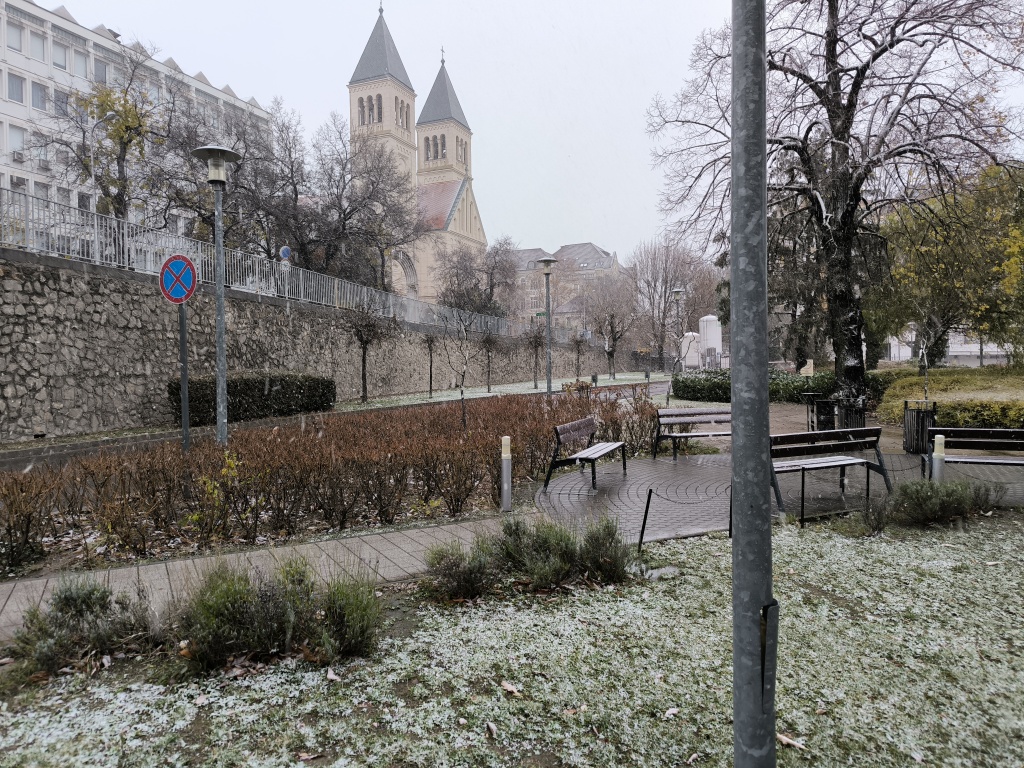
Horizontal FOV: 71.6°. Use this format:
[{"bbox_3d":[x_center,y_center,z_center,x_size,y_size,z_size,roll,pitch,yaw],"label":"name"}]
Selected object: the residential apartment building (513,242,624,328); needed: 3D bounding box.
[{"bbox_3d":[11.985,-17.392,147.786,21.500,22.500,14.500,-1,1,21],"label":"residential apartment building"}]

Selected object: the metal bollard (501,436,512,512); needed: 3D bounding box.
[{"bbox_3d":[-0.064,1.042,8.200,0.110,0.875,0.110,-1,1,0],"label":"metal bollard"}]

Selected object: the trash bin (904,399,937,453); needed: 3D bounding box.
[{"bbox_3d":[7.524,0.806,13.100,0.510,0.980,0.500,0,1,30],"label":"trash bin"}]

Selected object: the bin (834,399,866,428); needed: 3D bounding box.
[{"bbox_3d":[6.461,0.751,13.500,0.500,0.930,0.500,0,1,27],"label":"bin"}]

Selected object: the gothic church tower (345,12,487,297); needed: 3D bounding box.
[{"bbox_3d":[-12.585,-28.832,103.702,13.000,45.400,23.500,0,1,24],"label":"gothic church tower"}]

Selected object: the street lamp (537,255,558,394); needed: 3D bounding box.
[{"bbox_3d":[1.142,-1.478,22.100,0.630,4.880,0.630,-1,1,3],"label":"street lamp"}]

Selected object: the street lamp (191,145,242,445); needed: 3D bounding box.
[{"bbox_3d":[-3.907,-0.924,9.500,0.630,4.549,0.630,0,1,24],"label":"street lamp"}]

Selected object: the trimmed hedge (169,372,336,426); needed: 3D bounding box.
[{"bbox_3d":[-7.034,0.378,19.737,0.950,1.100,6.086,-1,1,18],"label":"trimmed hedge"}]

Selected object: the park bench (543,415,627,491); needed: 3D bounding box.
[{"bbox_3d":[1.039,0.913,9.698,0.713,0.823,1.775,-1,1,21],"label":"park bench"}]

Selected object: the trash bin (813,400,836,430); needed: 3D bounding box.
[{"bbox_3d":[7.815,0.844,17.700,0.480,0.880,0.480,0,1,24],"label":"trash bin"}]

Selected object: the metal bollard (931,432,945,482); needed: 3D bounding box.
[{"bbox_3d":[4.410,0.927,7.350,0.110,0.820,0.110,0,1,24],"label":"metal bollard"}]

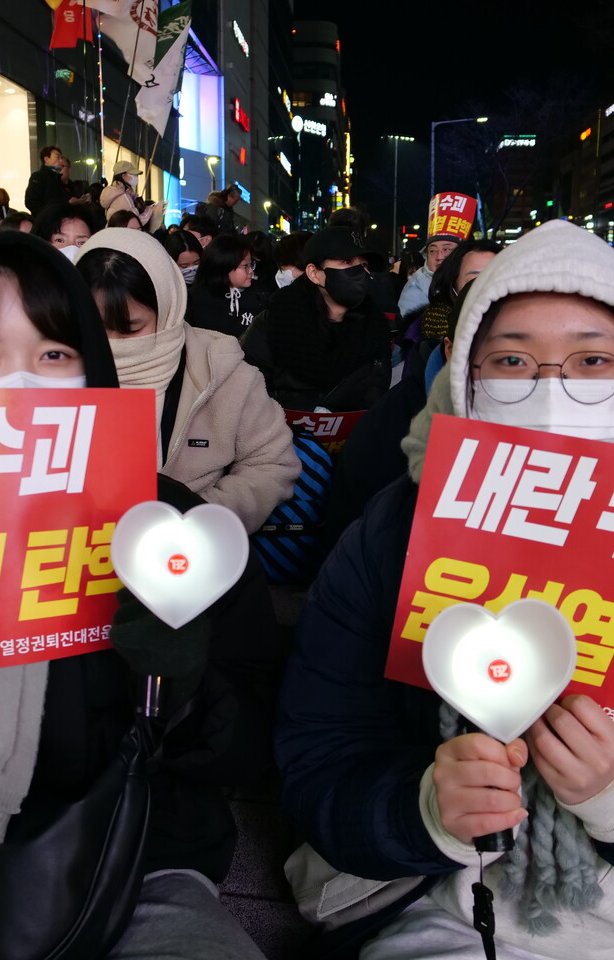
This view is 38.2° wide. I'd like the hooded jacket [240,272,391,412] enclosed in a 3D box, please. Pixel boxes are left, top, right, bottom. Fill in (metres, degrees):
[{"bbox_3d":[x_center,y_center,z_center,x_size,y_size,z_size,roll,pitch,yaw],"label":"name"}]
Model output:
[{"bbox_3d":[0.023,-0.281,2.450,0.530,0.600,0.400,-2,14,-12],"label":"hooded jacket"}]

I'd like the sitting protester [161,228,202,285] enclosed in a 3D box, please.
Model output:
[{"bbox_3d":[-0.530,-0.595,3.750,0.520,0.860,0.600,0,14,-3],"label":"sitting protester"}]

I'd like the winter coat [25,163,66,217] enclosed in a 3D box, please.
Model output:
[{"bbox_3d":[-2.578,-2.746,8.750,0.350,0.750,0.470,5,12,22],"label":"winter coat"}]

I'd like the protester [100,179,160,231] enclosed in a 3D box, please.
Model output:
[{"bbox_3d":[-1.560,-2.017,7.800,0.450,1.600,0.500,1,12,2],"label":"protester"}]

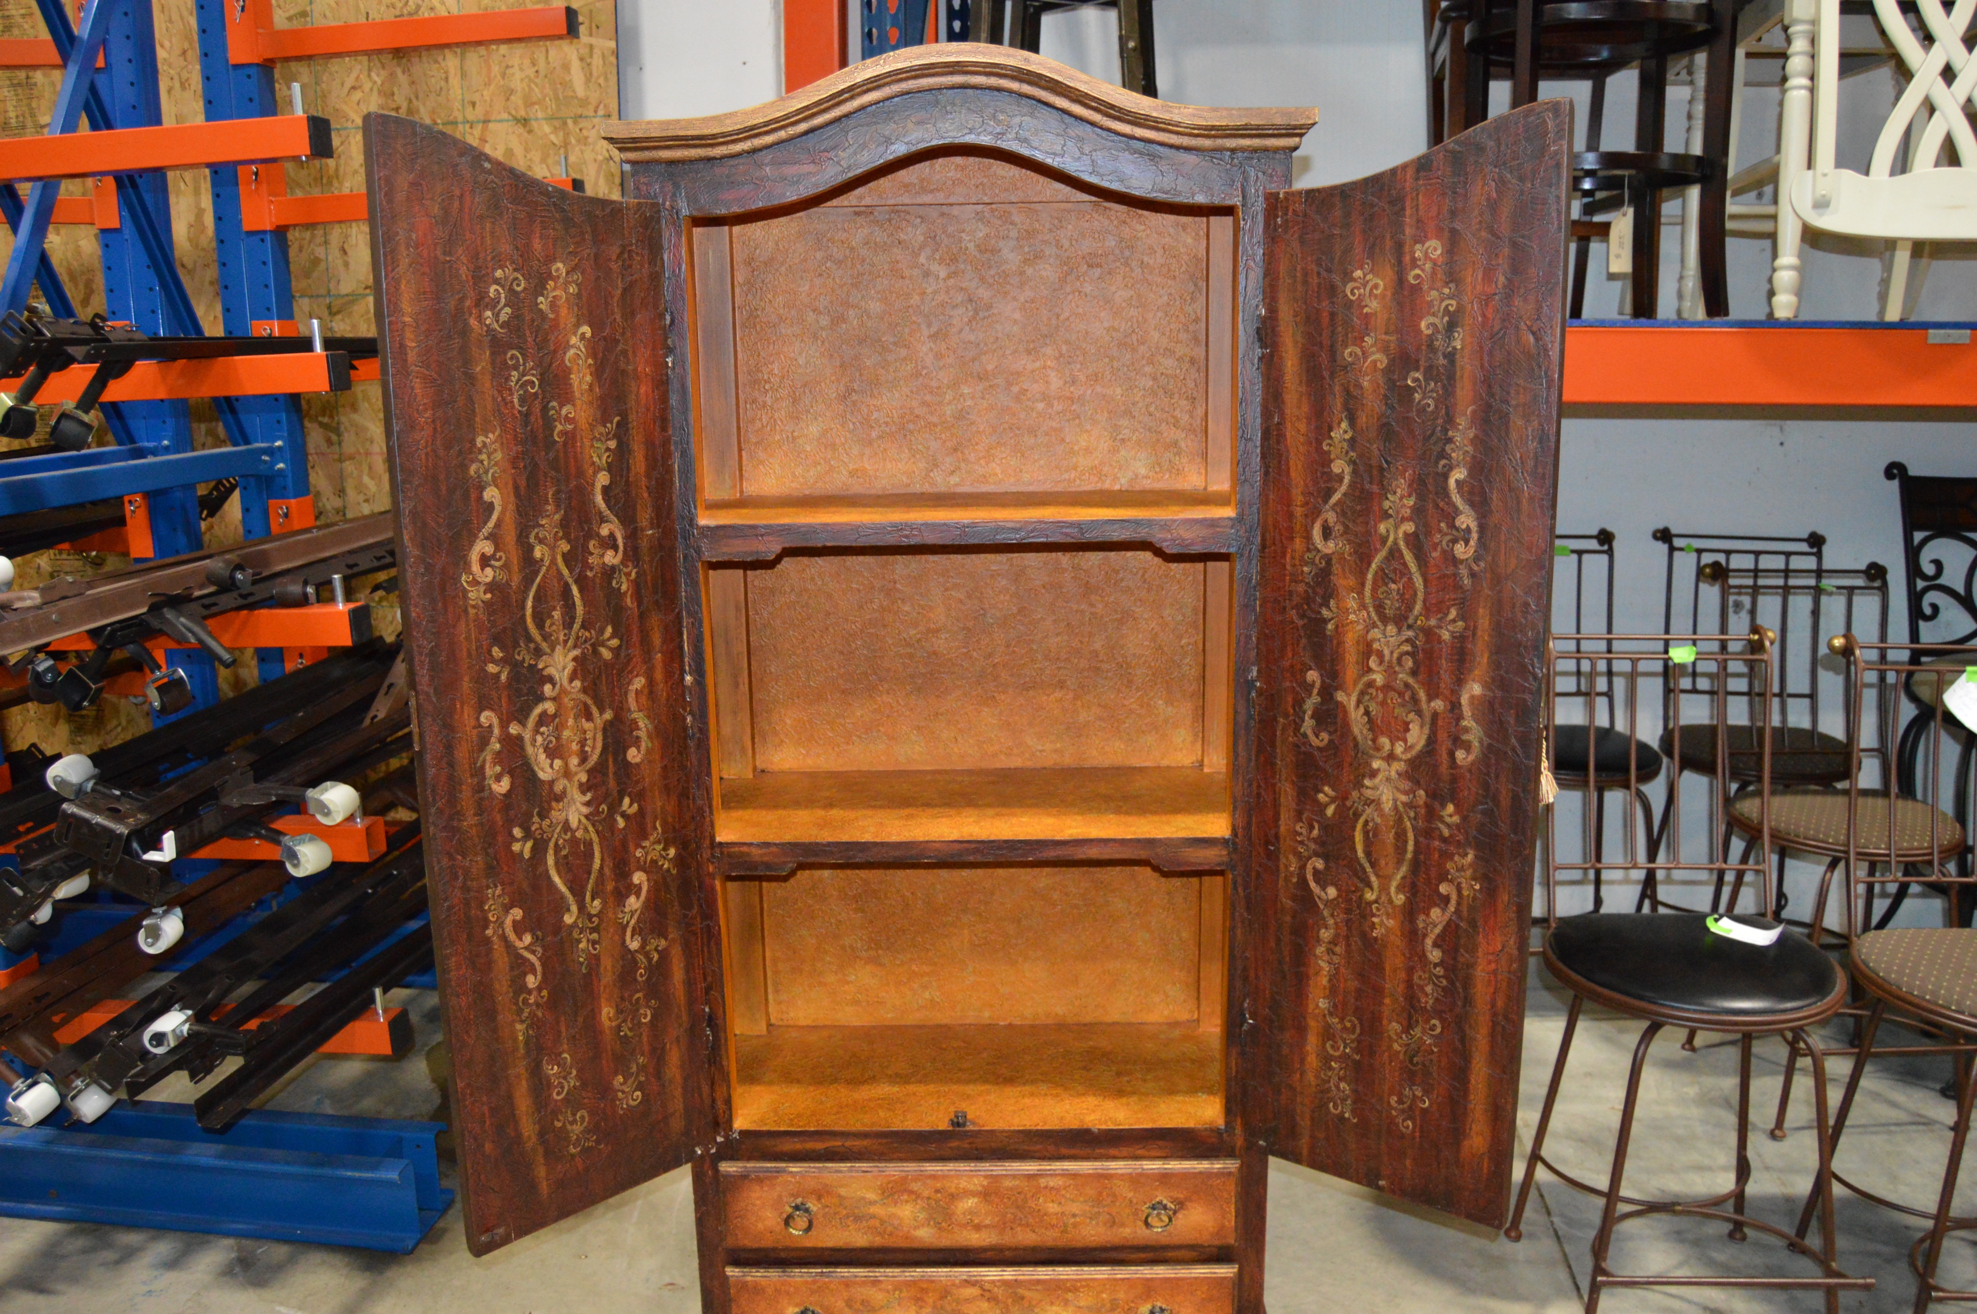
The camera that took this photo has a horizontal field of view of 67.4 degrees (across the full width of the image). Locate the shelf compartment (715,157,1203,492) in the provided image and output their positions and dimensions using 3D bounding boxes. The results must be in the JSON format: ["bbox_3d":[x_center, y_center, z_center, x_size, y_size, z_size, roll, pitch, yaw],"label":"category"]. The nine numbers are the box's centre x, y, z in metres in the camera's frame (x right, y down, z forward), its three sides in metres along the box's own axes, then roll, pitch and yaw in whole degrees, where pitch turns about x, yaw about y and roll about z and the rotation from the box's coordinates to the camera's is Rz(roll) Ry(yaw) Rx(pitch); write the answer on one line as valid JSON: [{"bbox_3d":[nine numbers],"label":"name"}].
[{"bbox_3d":[-0.029,-0.456,2.078,0.738,0.488,0.344,-1,12,1],"label":"shelf compartment"}]

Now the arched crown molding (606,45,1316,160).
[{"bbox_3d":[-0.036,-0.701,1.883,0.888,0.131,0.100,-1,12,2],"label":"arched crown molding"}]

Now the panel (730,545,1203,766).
[{"bbox_3d":[-0.019,-0.006,2.381,0.727,0.381,0.025,-1,12,2],"label":"panel"}]

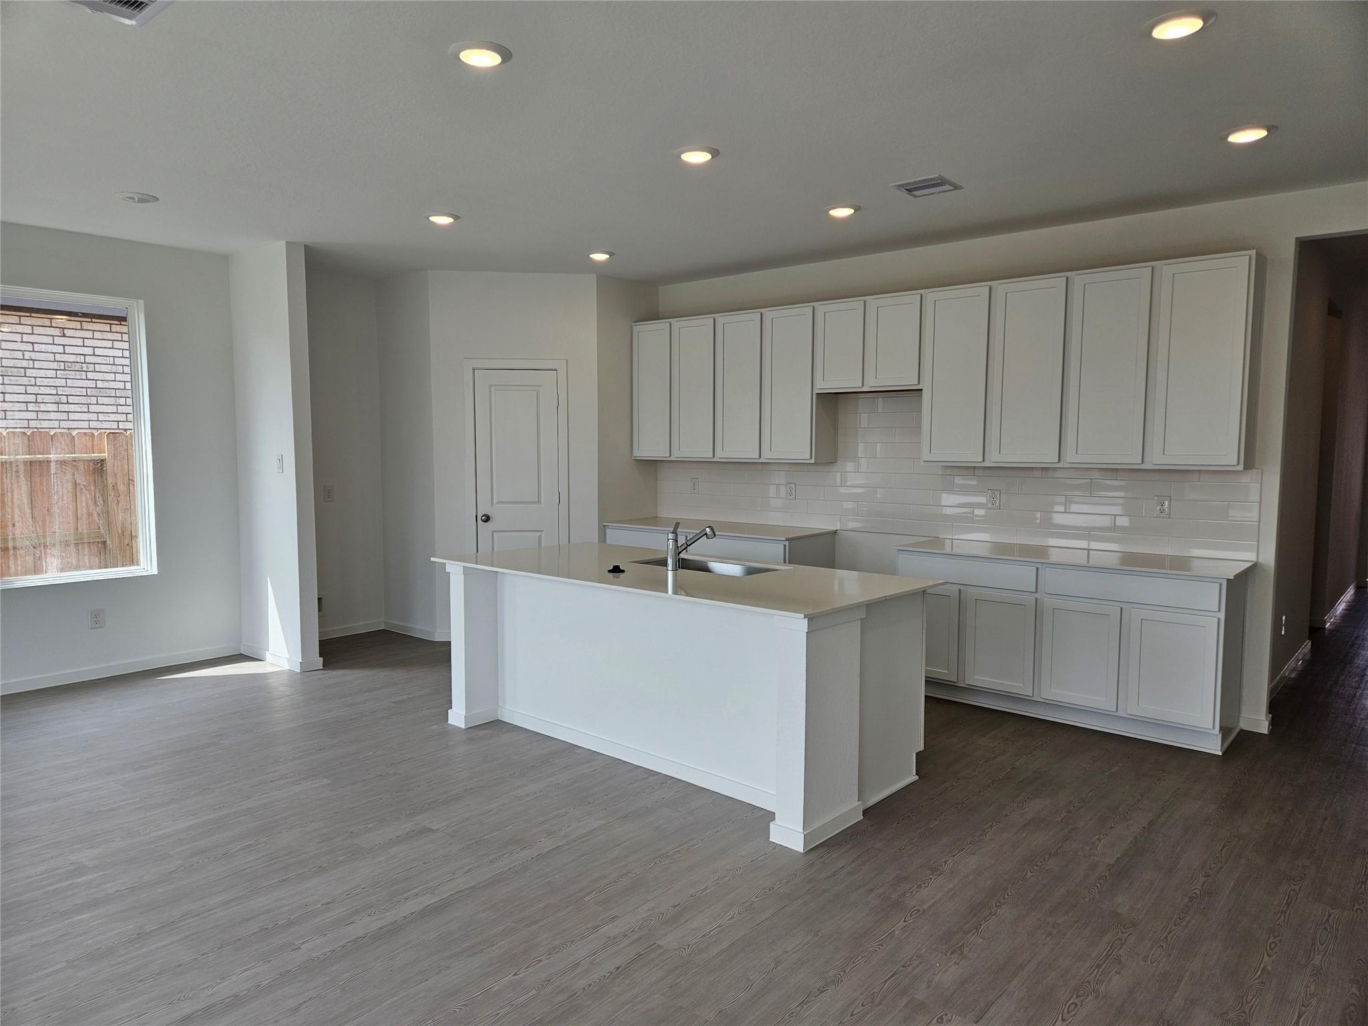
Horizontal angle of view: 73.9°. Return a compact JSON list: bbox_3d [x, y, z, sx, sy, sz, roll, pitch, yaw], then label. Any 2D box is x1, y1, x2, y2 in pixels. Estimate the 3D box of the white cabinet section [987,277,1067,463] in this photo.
[{"bbox_3d":[2.033,-0.801,5.224,0.427,1.043,0.316,4,6,41],"label":"white cabinet section"}]

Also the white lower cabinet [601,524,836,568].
[{"bbox_3d":[0.218,0.547,6.817,1.707,0.863,0.608,4,6,41],"label":"white lower cabinet"}]

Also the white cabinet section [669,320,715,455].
[{"bbox_3d":[0.179,-0.931,6.839,0.430,1.043,0.316,4,6,41],"label":"white cabinet section"}]

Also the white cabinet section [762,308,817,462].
[{"bbox_3d":[0.813,-0.886,6.287,0.418,1.043,0.316,4,6,41],"label":"white cabinet section"}]

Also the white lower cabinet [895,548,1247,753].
[{"bbox_3d":[2.124,0.684,5.135,1.726,0.863,0.608,4,6,41],"label":"white lower cabinet"}]

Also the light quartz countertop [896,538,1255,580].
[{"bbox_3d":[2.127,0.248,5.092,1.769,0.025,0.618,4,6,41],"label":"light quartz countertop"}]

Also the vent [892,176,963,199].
[{"bbox_3d":[1.196,-1.592,4.471,0.261,0.021,0.268,4,6,41],"label":"vent"}]

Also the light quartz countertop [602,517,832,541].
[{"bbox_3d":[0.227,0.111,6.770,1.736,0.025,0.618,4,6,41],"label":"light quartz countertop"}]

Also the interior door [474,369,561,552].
[{"bbox_3d":[-1.263,-0.060,6.918,0.601,2.029,0.040,0,5,-6],"label":"interior door"}]

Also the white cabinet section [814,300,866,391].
[{"bbox_3d":[1.117,-1.095,6.004,0.390,0.583,0.316,4,6,41],"label":"white cabinet section"}]

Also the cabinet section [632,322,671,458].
[{"bbox_3d":[-0.145,-0.954,7.121,0.430,1.043,0.316,4,6,41],"label":"cabinet section"}]

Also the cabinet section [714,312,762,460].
[{"bbox_3d":[0.498,-0.908,6.561,0.418,1.043,0.316,4,6,41],"label":"cabinet section"}]

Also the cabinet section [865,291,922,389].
[{"bbox_3d":[1.406,-1.074,5.753,0.376,0.583,0.316,4,6,41],"label":"cabinet section"}]

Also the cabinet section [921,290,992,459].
[{"bbox_3d":[1.710,-0.824,5.506,0.432,1.043,0.316,4,6,41],"label":"cabinet section"}]

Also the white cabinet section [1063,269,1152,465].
[{"bbox_3d":[2.355,-0.778,4.944,0.427,1.043,0.316,4,6,41],"label":"white cabinet section"}]

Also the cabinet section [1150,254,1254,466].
[{"bbox_3d":[2.679,-0.756,4.661,0.433,1.043,0.316,4,6,41],"label":"cabinet section"}]

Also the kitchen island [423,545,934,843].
[{"bbox_3d":[-0.088,0.715,4.542,2.416,0.882,1.118,4,6,41],"label":"kitchen island"}]

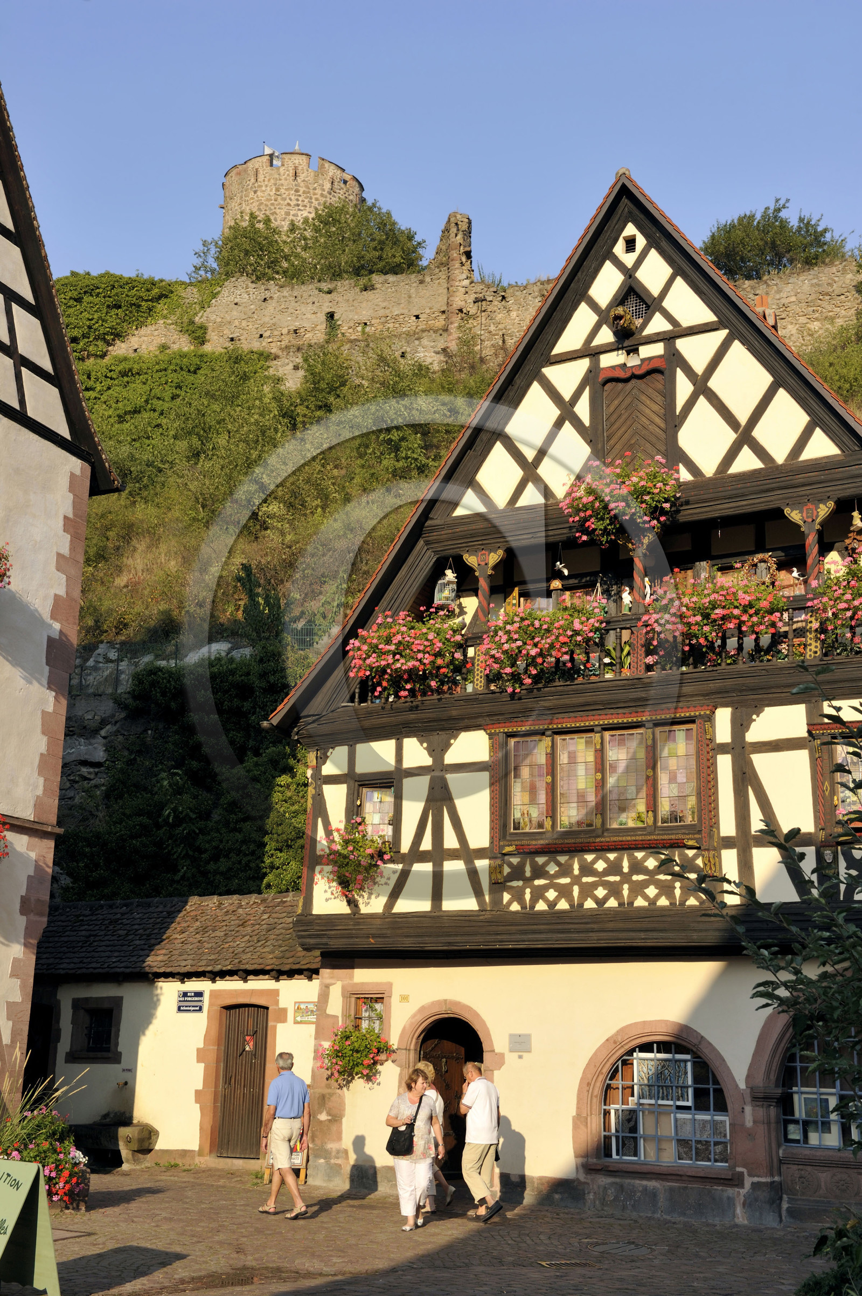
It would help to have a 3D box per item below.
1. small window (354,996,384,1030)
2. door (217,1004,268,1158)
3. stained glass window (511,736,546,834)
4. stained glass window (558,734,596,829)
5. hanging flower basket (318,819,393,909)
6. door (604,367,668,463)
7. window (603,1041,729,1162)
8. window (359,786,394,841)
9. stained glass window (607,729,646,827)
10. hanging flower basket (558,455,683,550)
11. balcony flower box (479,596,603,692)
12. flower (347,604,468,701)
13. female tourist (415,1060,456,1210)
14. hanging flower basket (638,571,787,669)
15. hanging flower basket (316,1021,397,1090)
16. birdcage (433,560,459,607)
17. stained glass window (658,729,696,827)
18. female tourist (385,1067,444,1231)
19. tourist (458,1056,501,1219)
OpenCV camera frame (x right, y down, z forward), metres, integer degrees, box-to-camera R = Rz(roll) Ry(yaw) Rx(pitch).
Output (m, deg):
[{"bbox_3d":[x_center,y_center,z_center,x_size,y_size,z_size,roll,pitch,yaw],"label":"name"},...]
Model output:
[{"bbox_3d":[-0.801,4.854,20.708,0.450,0.570,0.100,-7,-16,30],"label":"small window"},{"bbox_3d":[-2.672,6.150,22.465,0.750,2.070,0.100,-7,-16,30],"label":"door"},{"bbox_3d":[1.267,1.781,20.633,0.476,1.203,0.050,-7,-17,30],"label":"stained glass window"},{"bbox_3d":[1.874,1.712,20.280,0.513,1.206,0.050,-7,-17,30],"label":"stained glass window"},{"bbox_3d":[-1.045,2.869,21.425,1.147,1.169,0.450,-7,-17,30],"label":"hanging flower basket"},{"bbox_3d":[2.576,-2.787,19.943,0.840,1.450,0.100,-7,-16,30],"label":"door"},{"bbox_3d":[2.746,5.312,18.475,1.540,1.360,0.140,-7,-16,30],"label":"window"},{"bbox_3d":[-0.747,2.320,21.841,0.526,0.879,0.050,-7,-17,30],"label":"window"},{"bbox_3d":[2.464,1.632,19.940,0.499,1.212,0.050,-7,-17,30],"label":"stained glass window"},{"bbox_3d":[2.410,-1.863,20.255,1.636,1.224,0.700,-7,-17,30],"label":"hanging flower basket"},{"bbox_3d":[1.429,-0.045,20.413,1.715,1.266,0.600,-7,-17,30],"label":"balcony flower box"},{"bbox_3d":[-0.349,0.056,21.477,1.816,1.290,0.600,-7,-17,30],"label":"flower"},{"bbox_3d":[0.053,5.710,18.500,0.500,1.640,0.460,-9,-17,37],"label":"female tourist"},{"bbox_3d":[3.414,-0.337,19.276,1.857,1.183,0.600,-7,-17,30],"label":"hanging flower basket"},{"bbox_3d":[-0.967,5.189,20.305,0.920,0.820,0.580,-7,-16,30],"label":"hanging flower basket"},{"bbox_3d":[0.203,-0.858,21.127,0.270,0.620,0.270,-7,-16,30],"label":"birdcage"},{"bbox_3d":[3.054,1.579,19.593,0.486,1.191,0.050,-7,-17,30],"label":"stained glass window"},{"bbox_3d":[-0.174,5.366,17.000,0.600,1.640,0.500,0,-14,4],"label":"female tourist"},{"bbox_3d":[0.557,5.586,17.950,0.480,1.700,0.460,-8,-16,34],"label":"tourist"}]

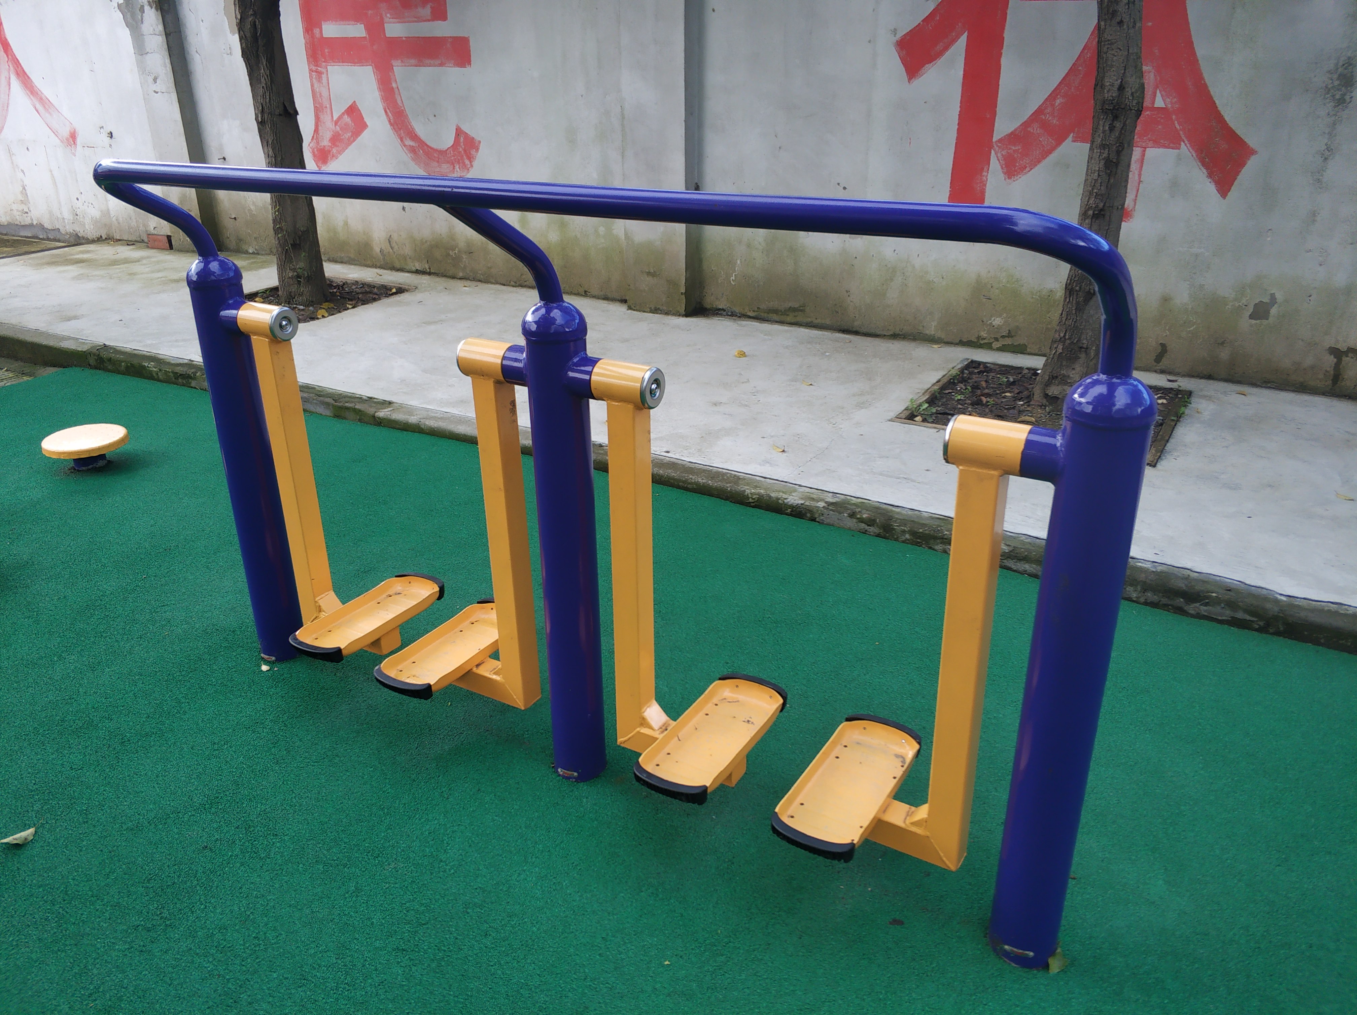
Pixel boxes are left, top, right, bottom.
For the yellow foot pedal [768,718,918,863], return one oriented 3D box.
[{"bbox_3d":[0.323,0.525,1.987,0.158,0.046,0.398,13,27,29],"label":"yellow foot pedal"}]

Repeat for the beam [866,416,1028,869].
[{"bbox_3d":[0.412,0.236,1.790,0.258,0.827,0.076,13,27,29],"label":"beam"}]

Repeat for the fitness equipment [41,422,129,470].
[{"bbox_3d":[-2.293,-0.216,4.096,0.310,0.122,0.310,-1,24,0],"label":"fitness equipment"}]

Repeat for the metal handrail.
[{"bbox_3d":[-0.297,-0.446,1.802,2.014,0.243,0.296,13,27,29],"label":"metal handrail"}]

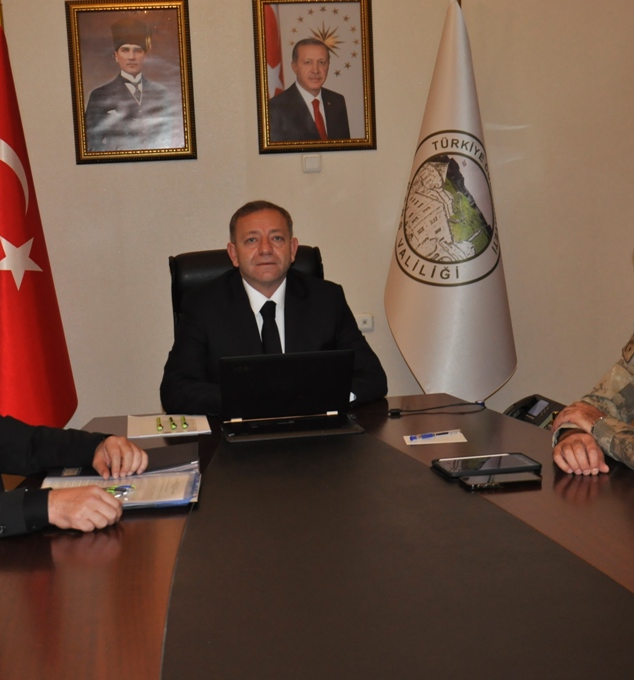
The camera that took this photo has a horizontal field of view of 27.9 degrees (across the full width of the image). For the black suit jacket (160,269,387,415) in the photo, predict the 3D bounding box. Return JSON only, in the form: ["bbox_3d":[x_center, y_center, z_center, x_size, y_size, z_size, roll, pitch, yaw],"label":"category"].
[{"bbox_3d":[-0.132,0.108,3.637,0.610,0.640,0.460,-3,7,-6],"label":"black suit jacket"}]

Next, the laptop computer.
[{"bbox_3d":[-0.073,0.120,3.220,0.335,0.200,0.320,-4,7,-9],"label":"laptop computer"}]

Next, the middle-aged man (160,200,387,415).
[{"bbox_3d":[-0.108,0.277,3.542,0.610,1.310,0.740,-3,7,-6],"label":"middle-aged man"}]

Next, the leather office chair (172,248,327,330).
[{"bbox_3d":[-0.125,0.329,3.749,0.620,1.165,0.680,-4,7,-11],"label":"leather office chair"}]

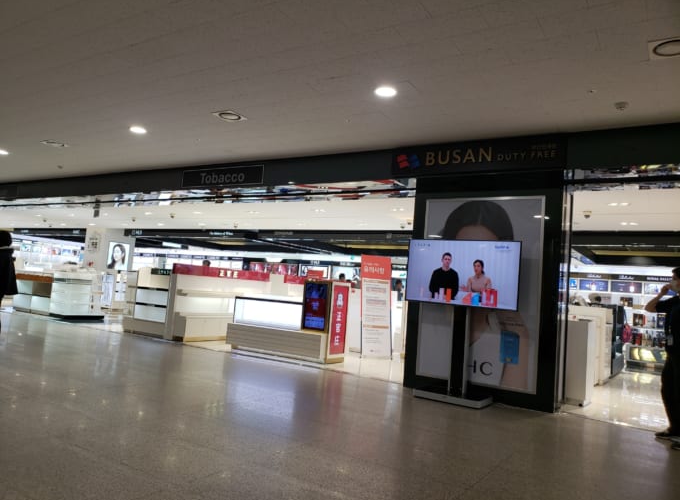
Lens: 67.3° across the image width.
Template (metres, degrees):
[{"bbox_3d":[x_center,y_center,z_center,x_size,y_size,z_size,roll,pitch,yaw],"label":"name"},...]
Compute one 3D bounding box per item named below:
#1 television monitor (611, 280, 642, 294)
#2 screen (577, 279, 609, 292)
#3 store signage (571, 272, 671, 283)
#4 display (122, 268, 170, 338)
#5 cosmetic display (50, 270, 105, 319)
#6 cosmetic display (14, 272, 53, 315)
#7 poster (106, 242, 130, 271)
[{"bbox_3d":[5.775,0.755,10.283,0.540,0.220,0.060,2,-4,32],"label":"television monitor"},{"bbox_3d":[7.681,1.089,15.461,0.784,0.318,0.060,2,-5,31],"label":"screen"},{"bbox_3d":[8.285,0.810,15.130,2.679,0.193,0.070,2,-5,31],"label":"store signage"},{"bbox_3d":[-3.719,1.043,10.372,1.280,1.330,0.500,2,-4,32],"label":"display"},{"bbox_3d":[-6.499,1.126,12.659,0.680,1.120,0.970,2,-5,31],"label":"cosmetic display"},{"bbox_3d":[-7.521,1.116,13.054,1.470,0.980,0.600,2,-4,32],"label":"cosmetic display"},{"bbox_3d":[-8.254,0.266,19.125,0.060,1.000,0.850,2,-5,31],"label":"poster"}]

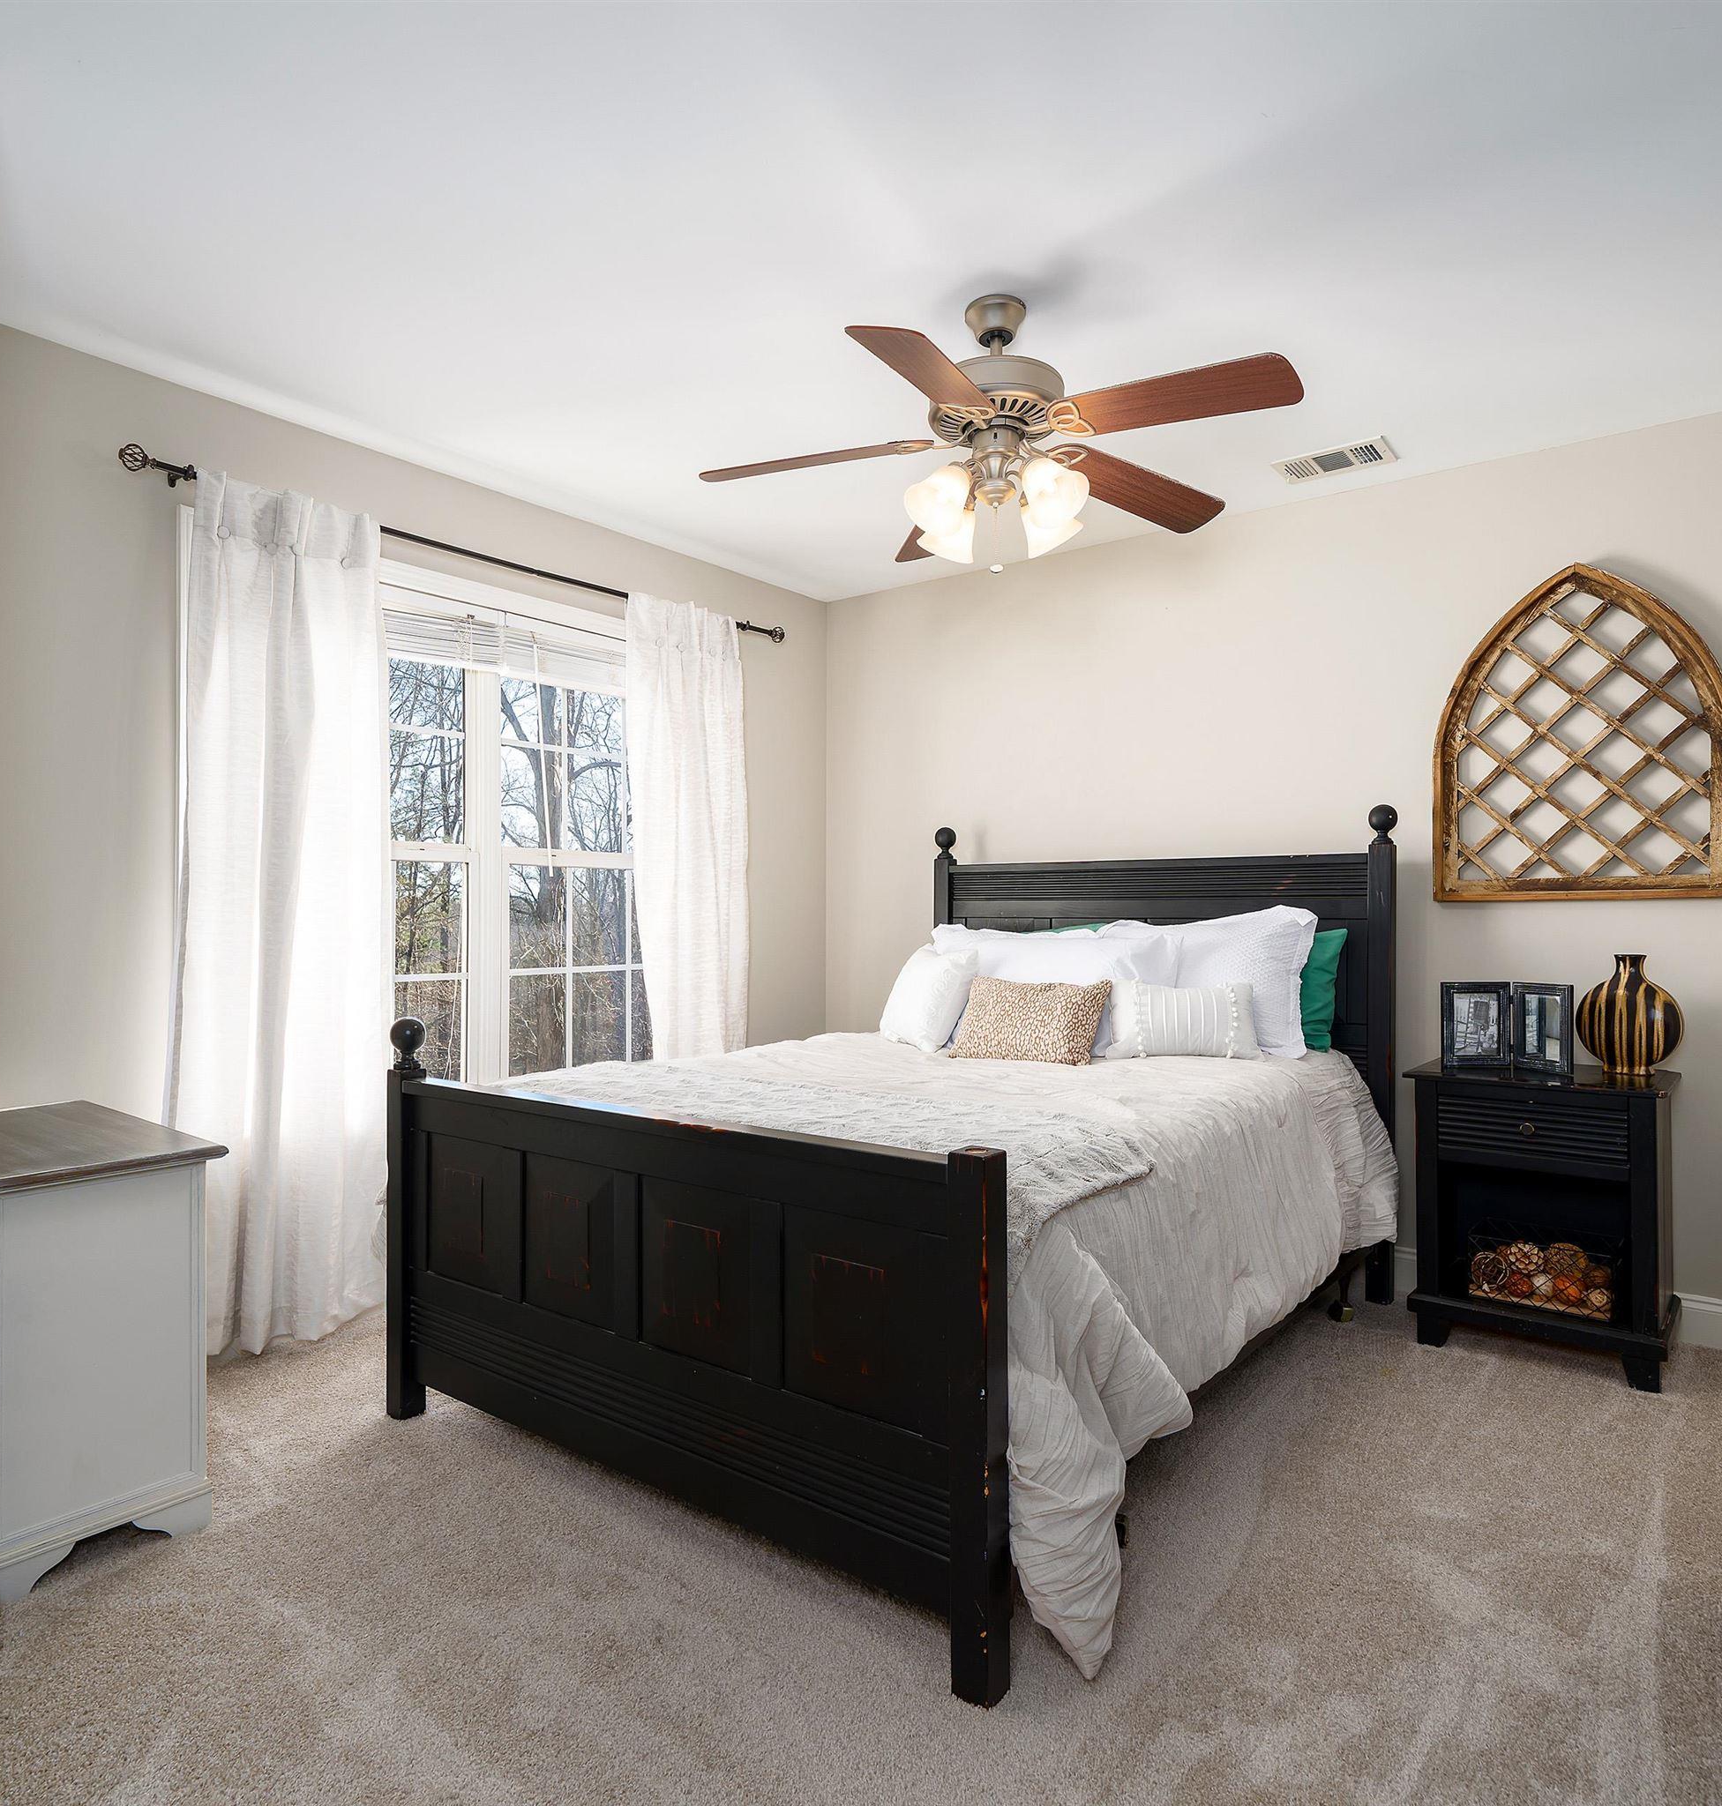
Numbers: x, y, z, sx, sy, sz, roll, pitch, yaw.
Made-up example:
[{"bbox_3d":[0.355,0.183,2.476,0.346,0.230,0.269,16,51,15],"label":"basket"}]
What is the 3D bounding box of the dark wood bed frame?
[{"bbox_3d":[0.242,0.444,2.953,1.600,1.450,2.180,0,0,39],"label":"dark wood bed frame"}]

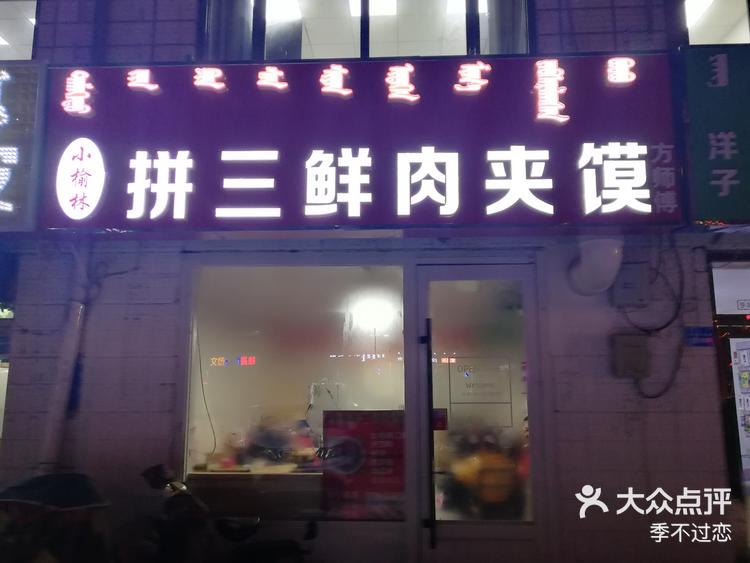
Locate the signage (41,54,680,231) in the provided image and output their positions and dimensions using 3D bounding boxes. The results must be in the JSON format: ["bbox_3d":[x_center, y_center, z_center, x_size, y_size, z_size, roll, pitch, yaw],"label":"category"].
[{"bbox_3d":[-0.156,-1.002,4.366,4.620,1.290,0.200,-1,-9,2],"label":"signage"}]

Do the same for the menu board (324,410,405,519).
[{"bbox_3d":[-0.071,1.300,4.161,0.590,0.755,0.030,-1,-9,2],"label":"menu board"}]

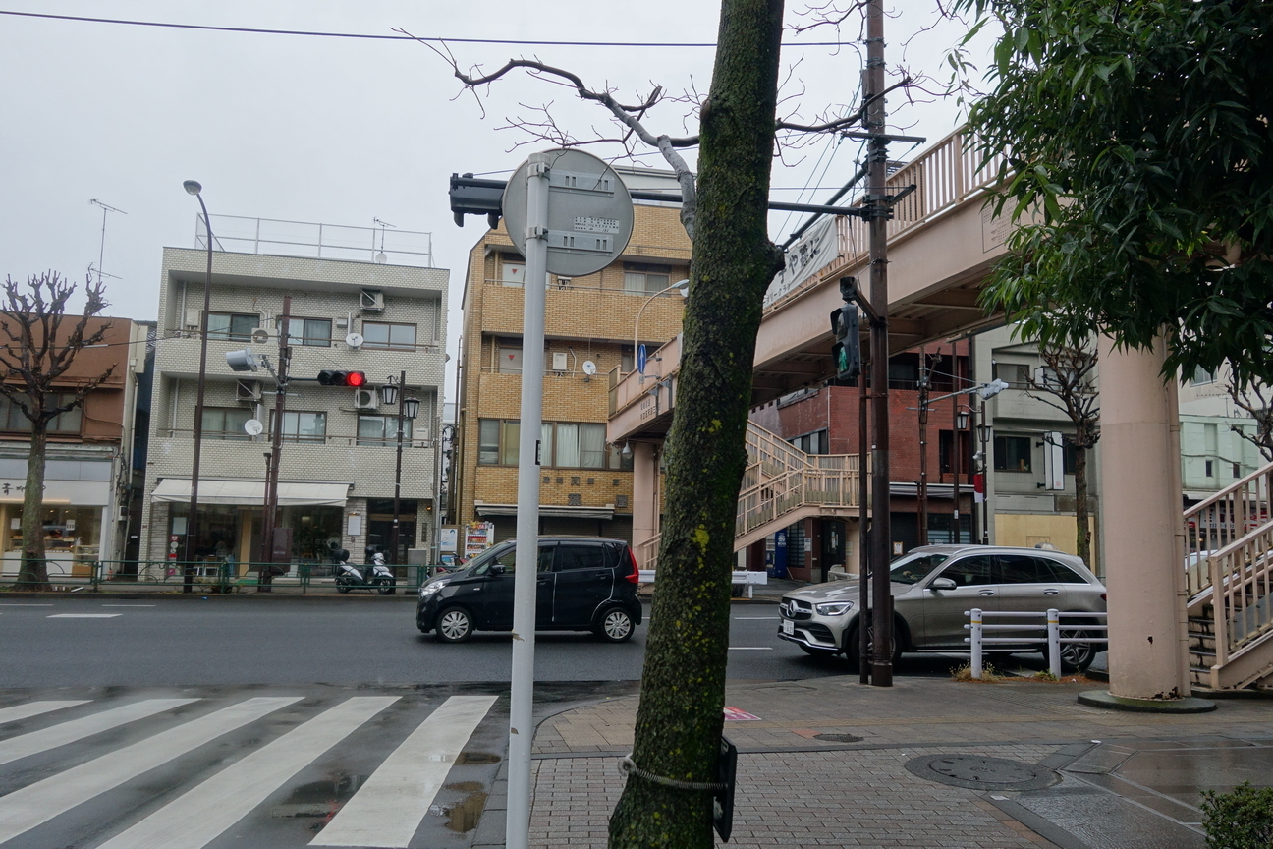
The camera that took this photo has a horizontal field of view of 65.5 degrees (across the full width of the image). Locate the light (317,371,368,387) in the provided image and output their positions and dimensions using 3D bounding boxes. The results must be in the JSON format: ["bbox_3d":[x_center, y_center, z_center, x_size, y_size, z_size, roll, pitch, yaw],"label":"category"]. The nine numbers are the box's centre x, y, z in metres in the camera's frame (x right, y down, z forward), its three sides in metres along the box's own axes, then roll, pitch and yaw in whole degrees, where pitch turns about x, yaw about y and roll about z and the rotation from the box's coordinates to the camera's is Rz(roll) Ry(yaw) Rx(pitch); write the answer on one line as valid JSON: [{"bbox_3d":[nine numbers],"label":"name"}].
[{"bbox_3d":[-8.004,-1.244,26.918,1.220,0.430,0.420,1,-7,-3],"label":"light"}]

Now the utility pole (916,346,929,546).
[{"bbox_3d":[8.856,1.406,30.438,0.320,7.769,0.320,3,-7,-12],"label":"utility pole"}]

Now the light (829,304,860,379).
[{"bbox_3d":[2.107,-0.835,10.011,0.200,0.770,0.370,3,-7,-16],"label":"light"}]

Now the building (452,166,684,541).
[{"bbox_3d":[-2.493,-1.974,37.745,8.119,15.534,9.000,3,-7,-12],"label":"building"}]

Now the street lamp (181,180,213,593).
[{"bbox_3d":[-11.103,-0.777,24.632,0.400,9.950,2.900,3,-7,-12],"label":"street lamp"}]

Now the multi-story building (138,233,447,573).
[{"bbox_3d":[-11.453,0.281,35.371,8.630,10.080,9.500,3,-7,-12],"label":"multi-story building"}]

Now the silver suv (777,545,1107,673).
[{"bbox_3d":[4.410,2.560,14.038,4.670,1.640,1.920,3,-7,-13],"label":"silver suv"}]

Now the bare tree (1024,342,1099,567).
[{"bbox_3d":[14.081,1.316,31.355,3.200,8.388,3.200,3,-7,-12],"label":"bare tree"}]

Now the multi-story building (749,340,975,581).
[{"bbox_3d":[8.794,1.447,40.404,5.802,9.800,9.000,3,-7,-12],"label":"multi-story building"}]

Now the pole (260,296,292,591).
[{"bbox_3d":[-9.629,0.450,26.421,0.300,7.924,0.300,3,-7,-12],"label":"pole"}]

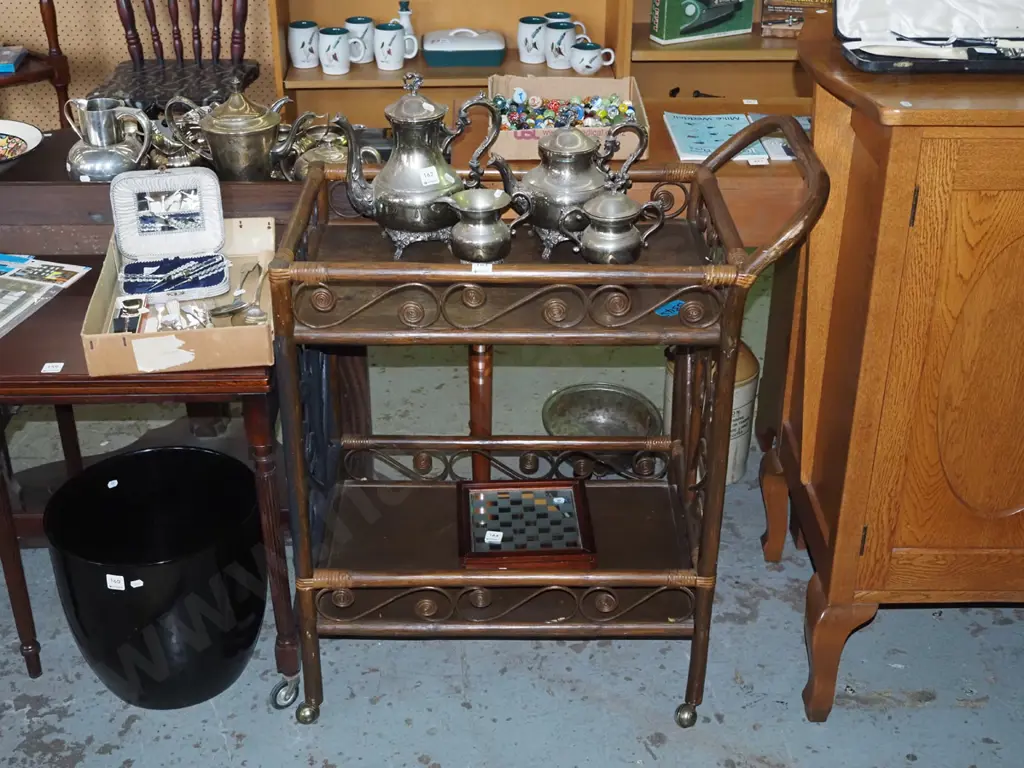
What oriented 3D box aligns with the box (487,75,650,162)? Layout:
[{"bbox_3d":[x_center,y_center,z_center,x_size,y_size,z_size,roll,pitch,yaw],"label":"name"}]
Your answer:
[{"bbox_3d":[0.105,-0.522,2.661,0.297,0.063,0.315,0,29,-1],"label":"box"}]

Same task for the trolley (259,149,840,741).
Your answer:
[{"bbox_3d":[0.038,0.053,2.176,0.742,0.890,0.469,1,26,0],"label":"trolley"}]

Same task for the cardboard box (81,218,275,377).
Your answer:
[{"bbox_3d":[-0.531,-0.156,2.251,0.273,0.070,0.447,-3,29,-7],"label":"cardboard box"}]

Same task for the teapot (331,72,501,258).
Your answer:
[{"bbox_3d":[-0.150,-0.349,2.139,0.266,0.283,0.146,-5,29,-10],"label":"teapot"}]

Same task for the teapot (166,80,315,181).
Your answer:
[{"bbox_3d":[-0.490,-0.467,2.468,0.274,0.168,0.145,4,29,8],"label":"teapot"}]

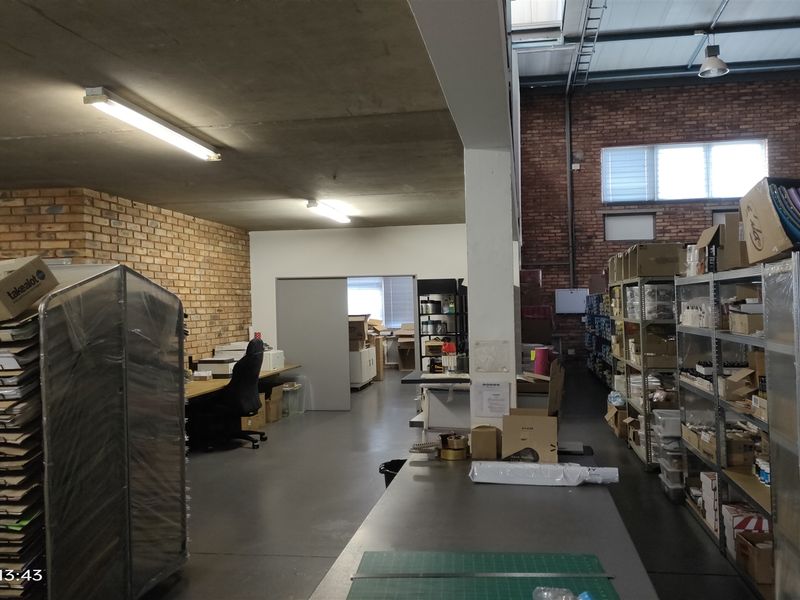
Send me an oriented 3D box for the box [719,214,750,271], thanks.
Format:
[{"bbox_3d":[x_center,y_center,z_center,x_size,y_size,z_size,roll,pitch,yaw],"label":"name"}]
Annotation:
[{"bbox_3d":[2.232,-0.362,3.978,0.250,0.350,0.400,-1,0,11],"label":"box"}]

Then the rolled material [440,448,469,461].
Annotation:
[{"bbox_3d":[0.225,0.643,2.634,0.102,0.043,0.102,-1,0,11],"label":"rolled material"}]

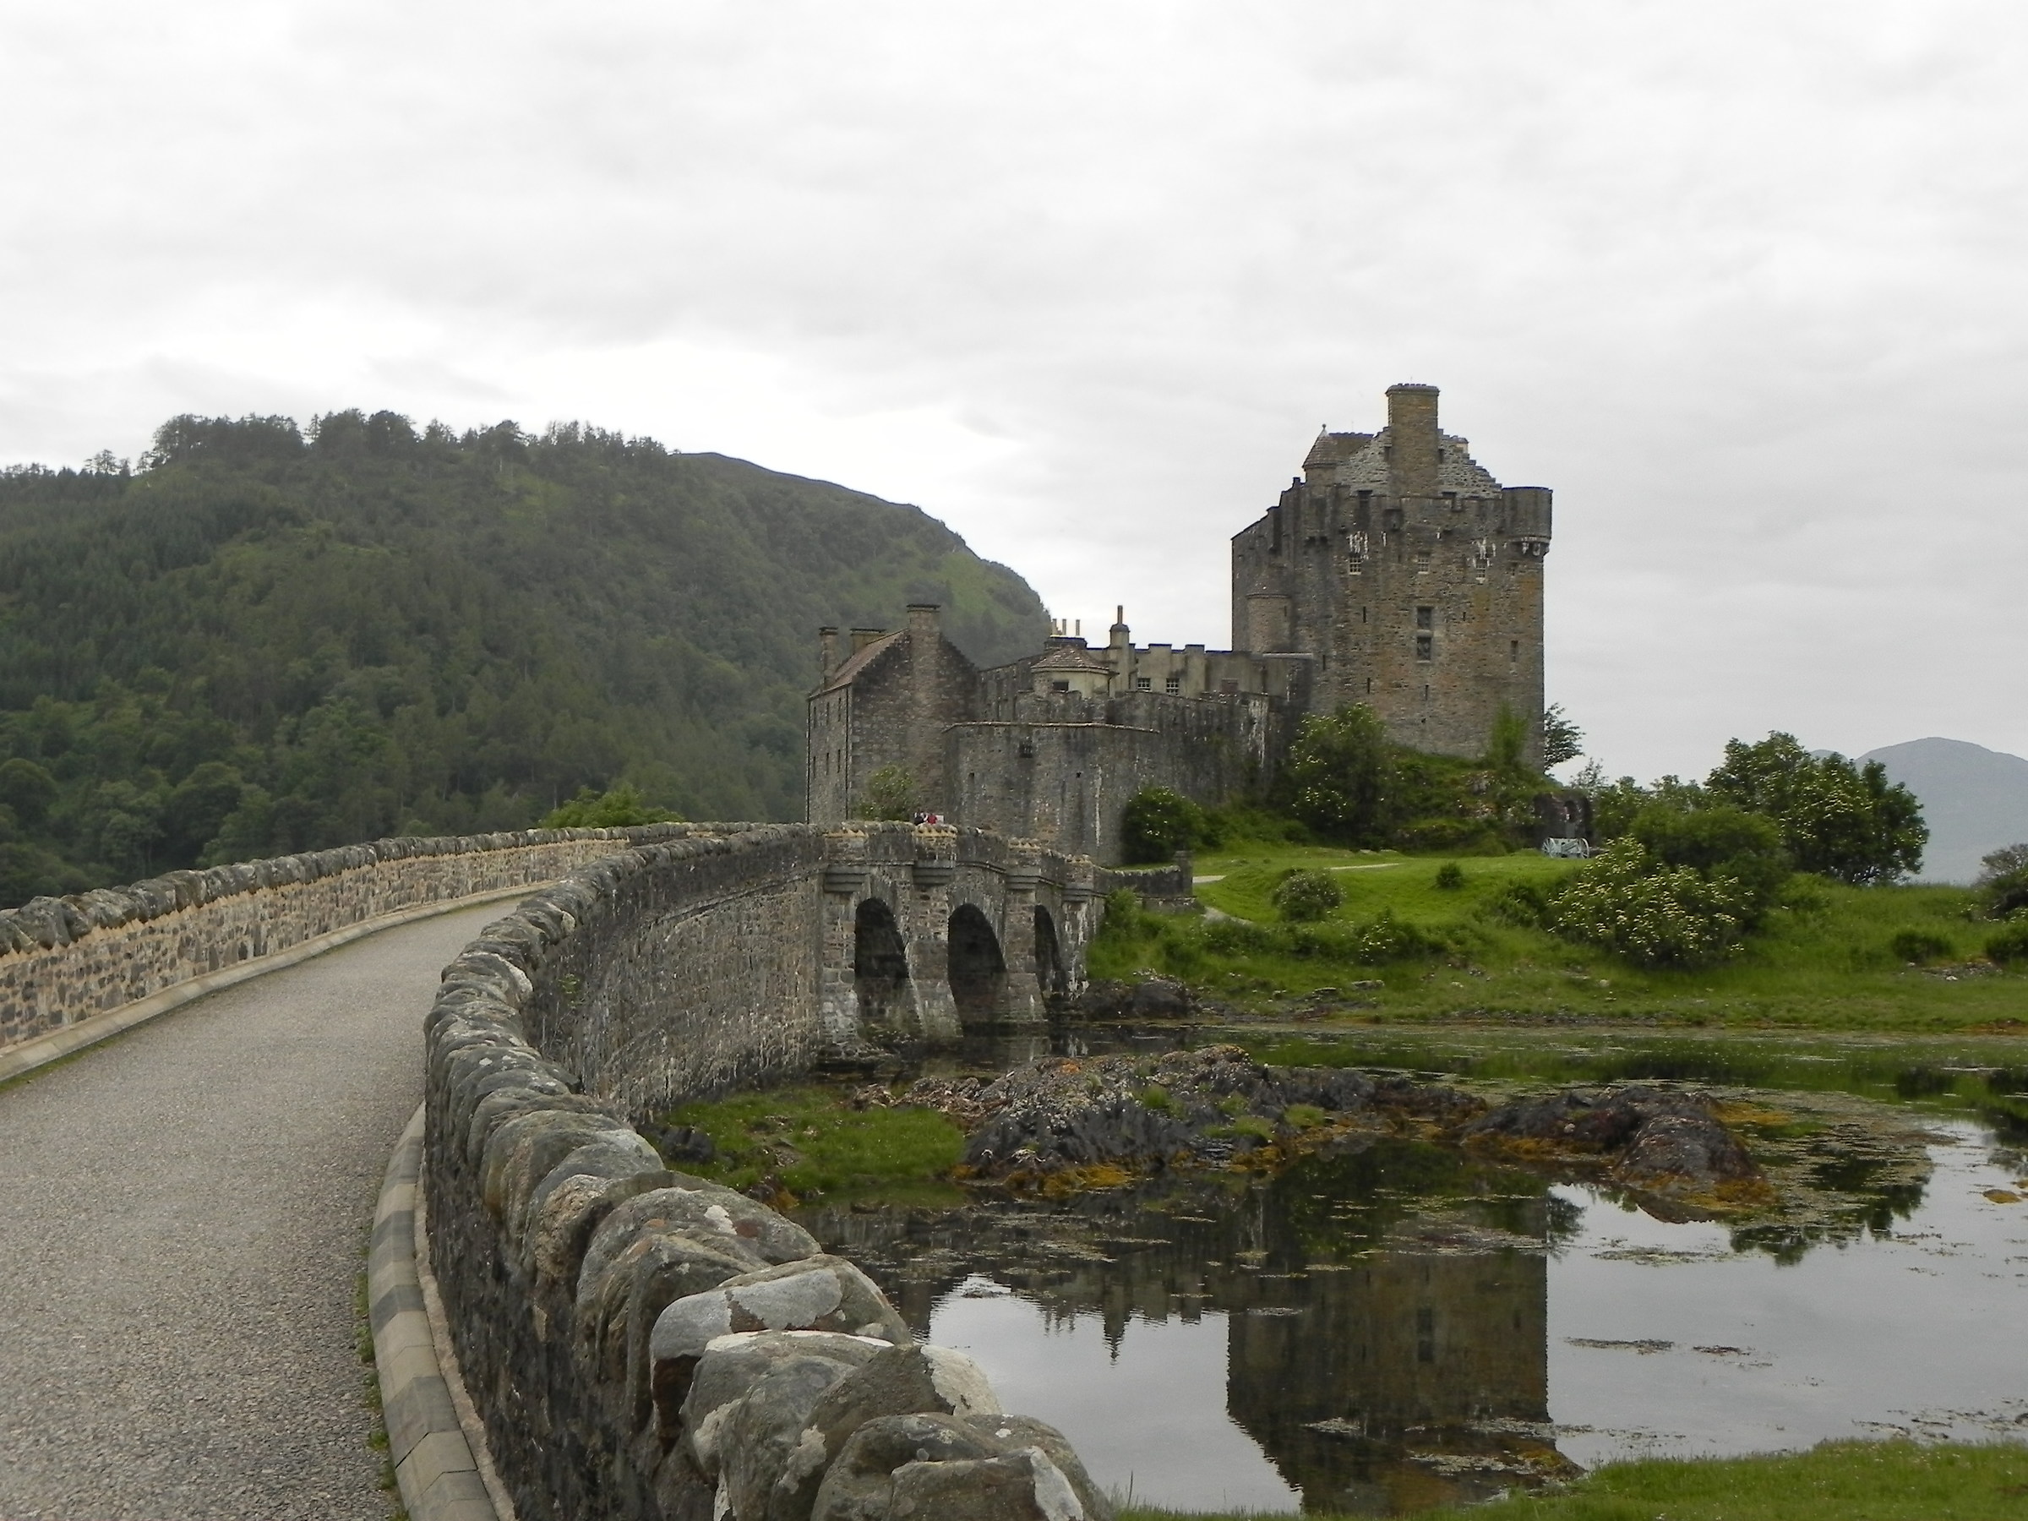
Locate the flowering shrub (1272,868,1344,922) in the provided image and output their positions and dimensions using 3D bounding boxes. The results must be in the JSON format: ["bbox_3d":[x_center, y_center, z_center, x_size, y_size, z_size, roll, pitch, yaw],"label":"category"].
[{"bbox_3d":[13.018,5.930,119.361,3.100,2.350,3.000,0,-3,6],"label":"flowering shrub"}]

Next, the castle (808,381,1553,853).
[{"bbox_3d":[9.591,-6.574,155.610,39.000,27.000,40.000,1,-3,-10],"label":"castle"}]

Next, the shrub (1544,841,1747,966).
[{"bbox_3d":[26.088,5.888,110.657,8.000,4.900,6.500,0,-3,13],"label":"shrub"}]

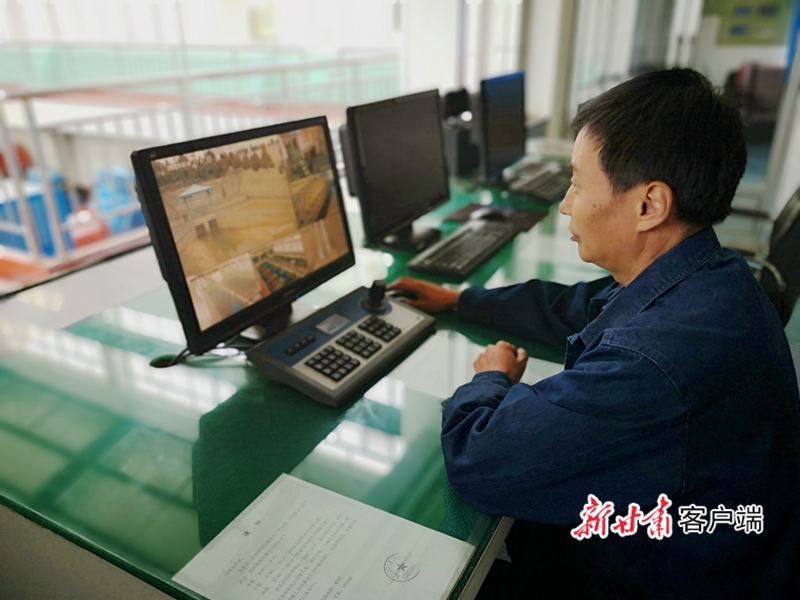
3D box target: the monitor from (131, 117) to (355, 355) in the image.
[{"bbox_3d":[-0.254,-0.121,1.231,0.195,0.414,0.506,12,26,27],"label":"monitor"}]

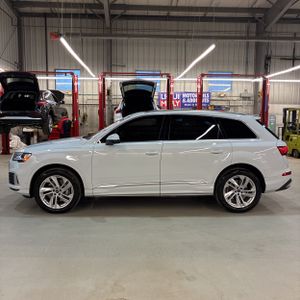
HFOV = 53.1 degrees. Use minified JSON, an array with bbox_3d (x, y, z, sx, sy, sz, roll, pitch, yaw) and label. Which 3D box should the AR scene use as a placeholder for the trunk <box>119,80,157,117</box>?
[{"bbox_3d":[-0.480,-1.948,11.470,1.440,1.380,0.880,0,5,-4],"label":"trunk"}]

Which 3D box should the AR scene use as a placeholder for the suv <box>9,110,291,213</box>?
[{"bbox_3d":[0.020,0.107,5.824,5.060,1.740,2.000,0,5,0],"label":"suv"}]

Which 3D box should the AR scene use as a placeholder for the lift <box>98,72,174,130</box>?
[{"bbox_3d":[-0.630,-1.596,13.762,3.430,3.680,0.750,0,5,-4],"label":"lift"}]

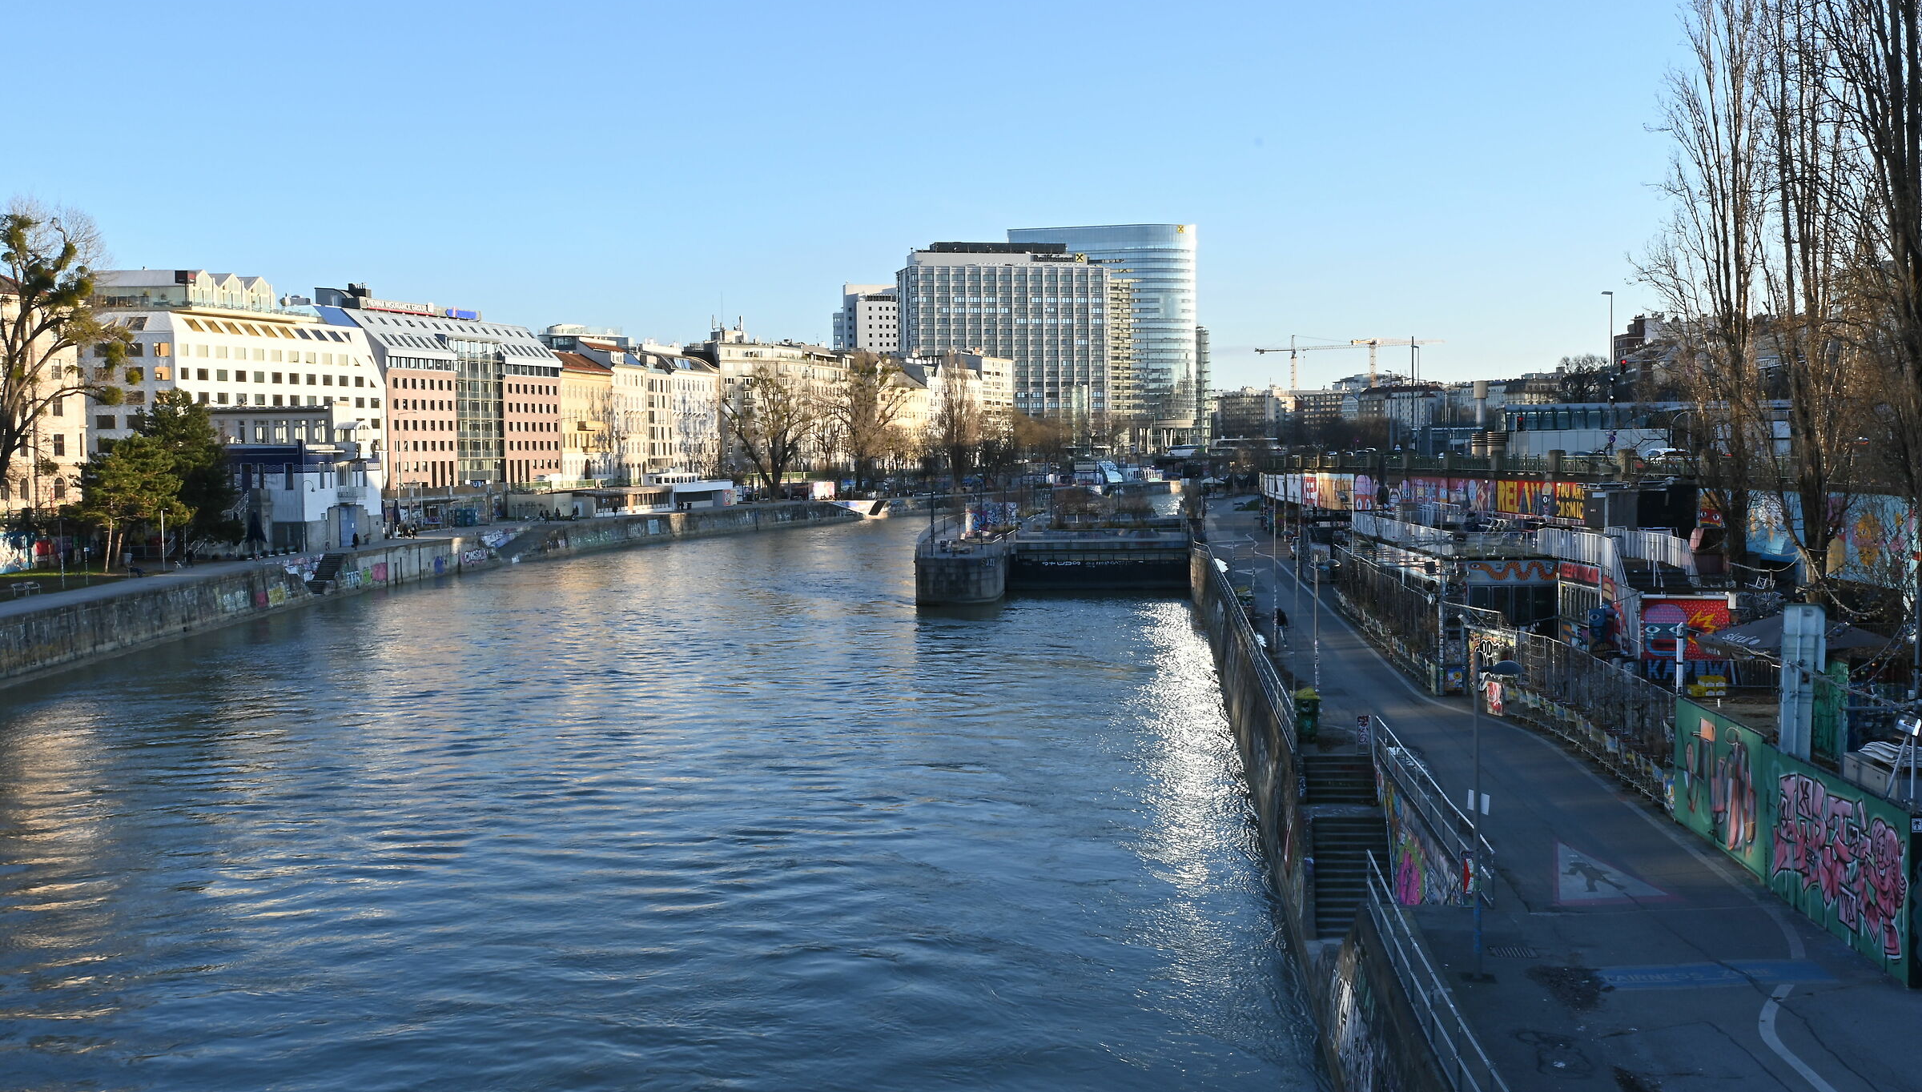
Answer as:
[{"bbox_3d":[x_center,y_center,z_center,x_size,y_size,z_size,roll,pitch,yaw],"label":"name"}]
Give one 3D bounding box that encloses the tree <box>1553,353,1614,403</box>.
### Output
[{"bbox_3d":[82.489,-18.294,254.653,7.800,14.314,7.800,-1,3,0],"label":"tree"}]

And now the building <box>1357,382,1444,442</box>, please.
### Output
[{"bbox_3d":[180.722,-52.032,790.202,34.000,27.651,15.000,0,3,12],"label":"building"}]

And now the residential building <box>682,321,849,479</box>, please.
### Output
[{"bbox_3d":[-41.290,-30.580,405.130,12.000,31.260,39.910,2,4,36],"label":"residential building"}]

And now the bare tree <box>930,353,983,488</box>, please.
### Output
[{"bbox_3d":[-0.970,-26.920,414.160,11.350,28.910,11.350,0,3,0],"label":"bare tree"}]

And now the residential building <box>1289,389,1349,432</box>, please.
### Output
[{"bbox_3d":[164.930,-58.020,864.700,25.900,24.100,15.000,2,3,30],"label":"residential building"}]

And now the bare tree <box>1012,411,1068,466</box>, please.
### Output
[{"bbox_3d":[20.920,-28.250,509.220,15.140,15.100,15.140,0,3,0],"label":"bare tree"}]

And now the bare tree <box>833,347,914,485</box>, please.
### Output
[{"bbox_3d":[-18.040,-25.470,387.200,16.370,28.240,16.370,0,3,0],"label":"bare tree"}]

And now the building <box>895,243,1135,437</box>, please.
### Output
[{"bbox_3d":[16.617,-61.244,617.587,72.000,68.069,27.000,-1,3,-11],"label":"building"}]

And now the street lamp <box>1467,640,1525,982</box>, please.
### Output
[{"bbox_3d":[8.143,4.085,29.120,0.720,5.006,0.450,-1,3,5],"label":"street lamp"}]

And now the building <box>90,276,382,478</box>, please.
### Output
[{"bbox_3d":[-99.396,-21.360,262.369,17.000,28.850,43.000,0,3,19],"label":"building"}]

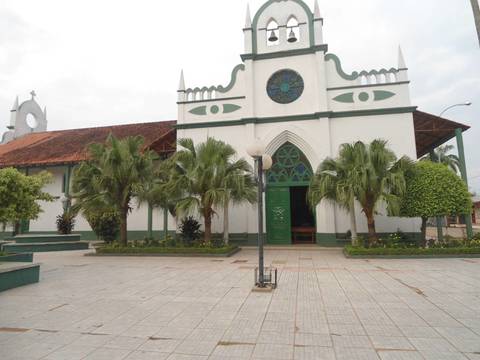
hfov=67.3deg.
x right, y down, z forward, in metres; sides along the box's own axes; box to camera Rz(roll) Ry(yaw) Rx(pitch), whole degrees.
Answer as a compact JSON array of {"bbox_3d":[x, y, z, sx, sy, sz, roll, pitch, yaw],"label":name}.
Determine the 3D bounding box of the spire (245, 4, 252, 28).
[{"bbox_3d":[0.470,-9.067,19.924,0.400,1.450,0.400,-2,-6,10],"label":"spire"}]

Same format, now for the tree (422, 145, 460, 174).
[{"bbox_3d":[19.653,0.684,34.560,4.000,8.310,4.000,-2,-6,10],"label":"tree"}]

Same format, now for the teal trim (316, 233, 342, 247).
[{"bbox_3d":[4.524,3.047,18.663,1.076,0.604,0.350,-2,-6,13],"label":"teal trim"}]

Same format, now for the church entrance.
[{"bbox_3d":[2.735,0.676,19.653,2.600,5.600,0.400,-2,-6,13],"label":"church entrance"}]

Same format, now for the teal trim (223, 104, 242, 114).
[{"bbox_3d":[-0.424,-4.081,20.661,1.110,0.514,0.080,-2,-6,13],"label":"teal trim"}]

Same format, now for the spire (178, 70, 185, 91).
[{"bbox_3d":[-3.228,-5.592,20.204,0.360,1.220,0.360,-2,-6,10],"label":"spire"}]

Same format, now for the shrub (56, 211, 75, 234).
[{"bbox_3d":[-10.407,2.535,21.500,0.950,1.400,0.950,-2,-6,10],"label":"shrub"}]

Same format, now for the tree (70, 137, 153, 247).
[{"bbox_3d":[-6.265,0.739,17.731,3.600,5.560,3.400,-2,-6,10],"label":"tree"}]

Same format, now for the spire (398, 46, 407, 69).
[{"bbox_3d":[8.506,-6.409,18.975,0.300,1.170,0.300,-2,-6,13],"label":"spire"}]

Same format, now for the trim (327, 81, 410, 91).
[{"bbox_3d":[6.513,-4.795,18.392,4.050,0.130,0.180,-2,-6,10],"label":"trim"}]

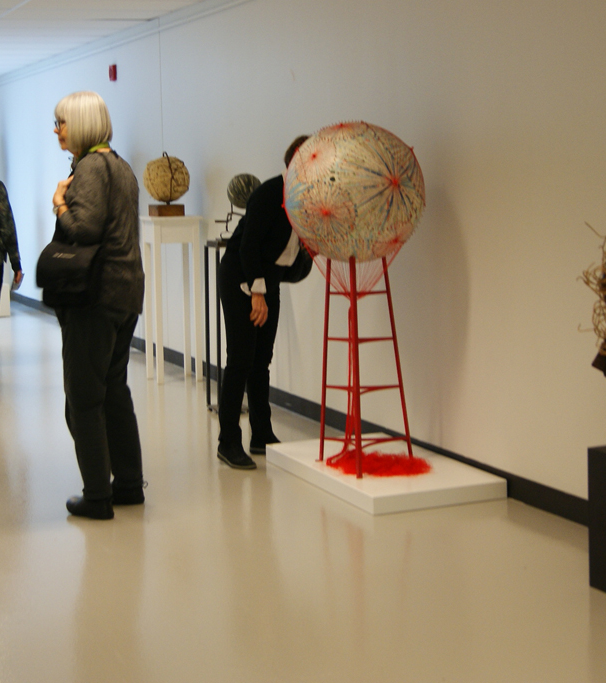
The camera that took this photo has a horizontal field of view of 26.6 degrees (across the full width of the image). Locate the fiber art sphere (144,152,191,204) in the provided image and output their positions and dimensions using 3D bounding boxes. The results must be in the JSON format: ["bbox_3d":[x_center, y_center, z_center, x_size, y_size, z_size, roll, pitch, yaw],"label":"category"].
[{"bbox_3d":[-0.892,-1.065,8.364,0.300,0.310,0.300,-1,7,0],"label":"fiber art sphere"}]

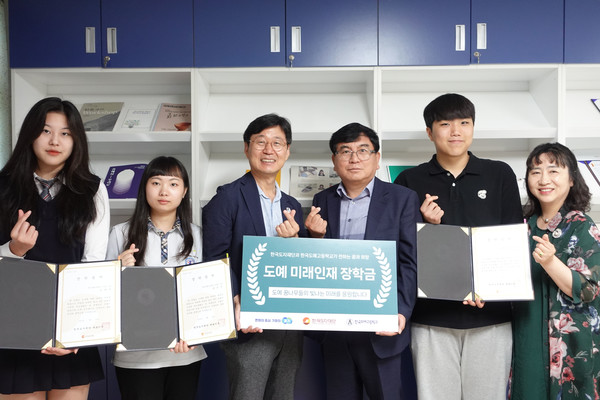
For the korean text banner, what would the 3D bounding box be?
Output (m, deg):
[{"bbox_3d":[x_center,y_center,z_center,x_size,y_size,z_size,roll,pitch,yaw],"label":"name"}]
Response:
[{"bbox_3d":[0.077,0.317,2.152,0.592,0.346,0.015,2,-14,-5],"label":"korean text banner"}]

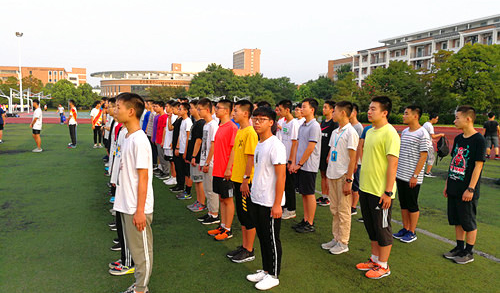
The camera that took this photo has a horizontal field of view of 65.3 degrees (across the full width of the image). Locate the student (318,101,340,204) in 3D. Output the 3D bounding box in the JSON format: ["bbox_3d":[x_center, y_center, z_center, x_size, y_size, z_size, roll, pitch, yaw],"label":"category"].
[{"bbox_3d":[1.315,0.115,6.575,0.350,1.777,0.480,-1,6,-22],"label":"student"}]

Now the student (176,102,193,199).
[{"bbox_3d":[-1.162,0.055,6.911,0.320,1.730,0.470,-2,6,-23],"label":"student"}]

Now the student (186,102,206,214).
[{"bbox_3d":[-0.824,0.140,6.063,0.350,1.730,0.480,-1,6,-22],"label":"student"}]

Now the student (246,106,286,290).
[{"bbox_3d":[0.141,0.444,3.576,0.340,1.680,0.480,-2,7,-27],"label":"student"}]

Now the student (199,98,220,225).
[{"bbox_3d":[-0.562,0.203,5.412,0.350,1.745,0.480,-1,6,-22],"label":"student"}]

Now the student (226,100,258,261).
[{"bbox_3d":[-0.086,0.347,4.201,0.340,1.730,0.480,-2,6,-24],"label":"student"}]

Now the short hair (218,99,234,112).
[{"bbox_3d":[-0.289,-0.504,4.796,0.200,0.155,0.170,-1,6,-20],"label":"short hair"}]

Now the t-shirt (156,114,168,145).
[{"bbox_3d":[-1.959,-0.403,8.731,0.270,0.660,0.470,-2,6,-23],"label":"t-shirt"}]

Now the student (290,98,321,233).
[{"bbox_3d":[0.743,0.243,5.178,0.370,1.771,0.490,-1,6,-22],"label":"student"}]

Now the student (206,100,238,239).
[{"bbox_3d":[-0.346,0.270,4.877,0.360,1.740,0.490,-1,6,-20],"label":"student"}]

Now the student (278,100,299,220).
[{"bbox_3d":[0.588,0.193,5.730,0.350,1.755,0.480,-1,6,-22],"label":"student"}]

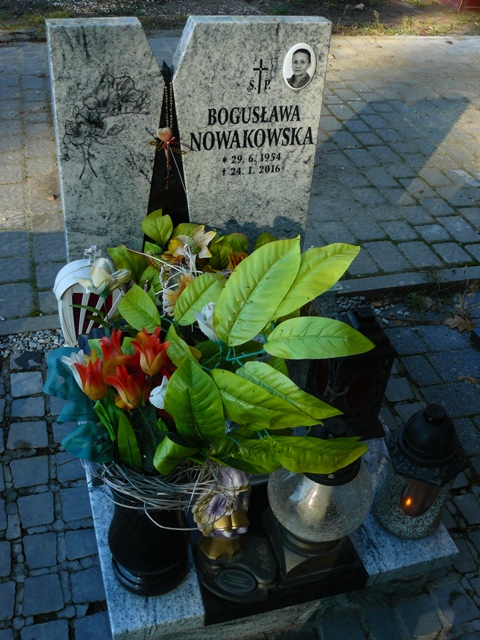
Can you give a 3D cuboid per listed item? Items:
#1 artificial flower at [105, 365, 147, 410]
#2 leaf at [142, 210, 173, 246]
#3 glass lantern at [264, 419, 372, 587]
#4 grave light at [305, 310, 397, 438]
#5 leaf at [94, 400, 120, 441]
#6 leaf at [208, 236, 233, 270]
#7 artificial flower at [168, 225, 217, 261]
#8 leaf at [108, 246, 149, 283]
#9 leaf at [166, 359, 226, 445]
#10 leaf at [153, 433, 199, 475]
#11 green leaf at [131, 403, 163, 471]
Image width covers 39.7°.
[{"bbox_3d":[-0.179,0.106,1.049,0.056,0.066,0.056,-16,42,-7],"label":"artificial flower"},{"bbox_3d":[-0.205,-0.228,1.656,0.074,0.090,0.025,-1,20,-7],"label":"leaf"},{"bbox_3d":[0.141,0.297,1.184,0.190,0.365,0.190,-7,39,-15],"label":"glass lantern"},{"bbox_3d":[0.268,0.112,1.573,0.165,0.350,0.165,-7,40,-15],"label":"grave light"},{"bbox_3d":[-0.207,0.157,1.040,0.030,0.080,0.020,-21,25,12],"label":"leaf"},{"bbox_3d":[-0.045,-0.153,1.530,0.055,0.080,0.030,2,21,-2],"label":"leaf"},{"bbox_3d":[-0.103,-0.169,1.450,0.100,0.075,0.100,7,38,-10],"label":"artificial flower"},{"bbox_3d":[-0.248,-0.121,1.480,0.075,0.035,0.110,-45,99,-17],"label":"leaf"},{"bbox_3d":[-0.066,0.121,0.980,0.090,0.150,0.035,-7,24,7],"label":"leaf"},{"bbox_3d":[-0.101,0.213,1.060,0.080,0.060,0.060,7,38,2],"label":"leaf"},{"bbox_3d":[-0.144,0.185,1.040,0.045,0.120,0.020,-1,27,4],"label":"green leaf"}]

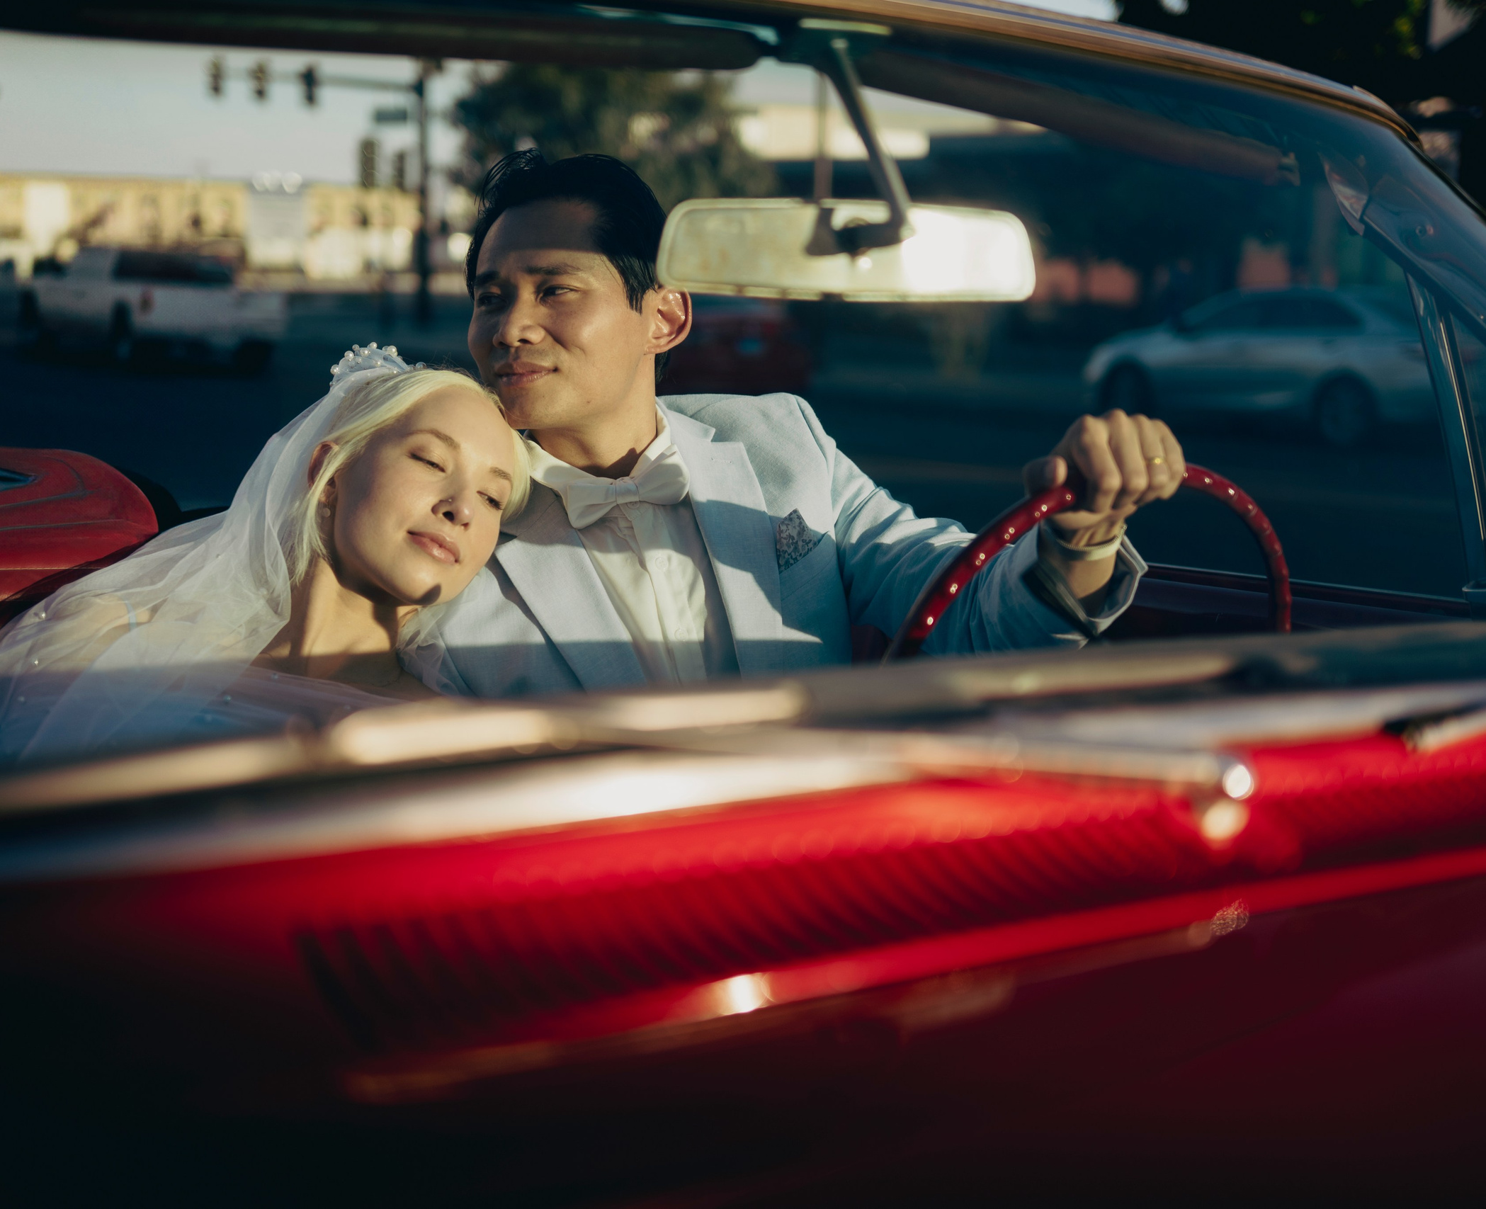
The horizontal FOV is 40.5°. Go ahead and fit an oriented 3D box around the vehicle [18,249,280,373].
[{"bbox_3d":[-8.664,-4.344,29.300,1.870,1.730,5.400,-4,10,-36],"label":"vehicle"}]

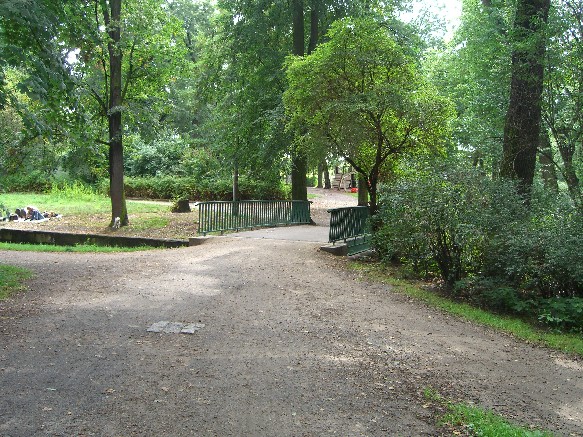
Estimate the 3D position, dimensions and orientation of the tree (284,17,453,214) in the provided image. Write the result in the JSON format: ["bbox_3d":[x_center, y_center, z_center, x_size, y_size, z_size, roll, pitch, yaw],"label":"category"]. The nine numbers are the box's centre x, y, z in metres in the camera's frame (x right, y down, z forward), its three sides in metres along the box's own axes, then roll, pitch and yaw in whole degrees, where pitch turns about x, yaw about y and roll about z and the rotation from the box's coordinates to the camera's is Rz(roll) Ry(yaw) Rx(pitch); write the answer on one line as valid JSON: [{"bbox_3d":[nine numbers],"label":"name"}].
[{"bbox_3d":[2.142,-2.392,17.800,4.700,6.300,4.500,0,2,0],"label":"tree"}]

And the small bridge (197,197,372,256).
[{"bbox_3d":[0.749,0.170,21.800,4.300,1.600,8.600,1,2,25],"label":"small bridge"}]

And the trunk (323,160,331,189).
[{"bbox_3d":[3.008,-3.782,55.000,0.600,2.500,0.600,0,2,0],"label":"trunk"}]

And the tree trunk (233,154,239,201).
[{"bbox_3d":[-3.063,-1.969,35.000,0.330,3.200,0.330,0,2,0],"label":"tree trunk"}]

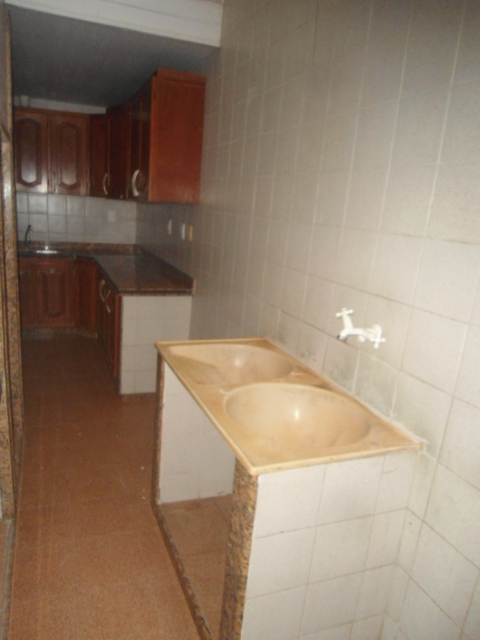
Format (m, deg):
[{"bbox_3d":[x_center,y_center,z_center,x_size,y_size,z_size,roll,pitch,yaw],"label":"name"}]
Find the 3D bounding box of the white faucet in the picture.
[{"bbox_3d":[0.399,0.021,1.563,0.175,0.108,0.117,0,14,-23],"label":"white faucet"}]

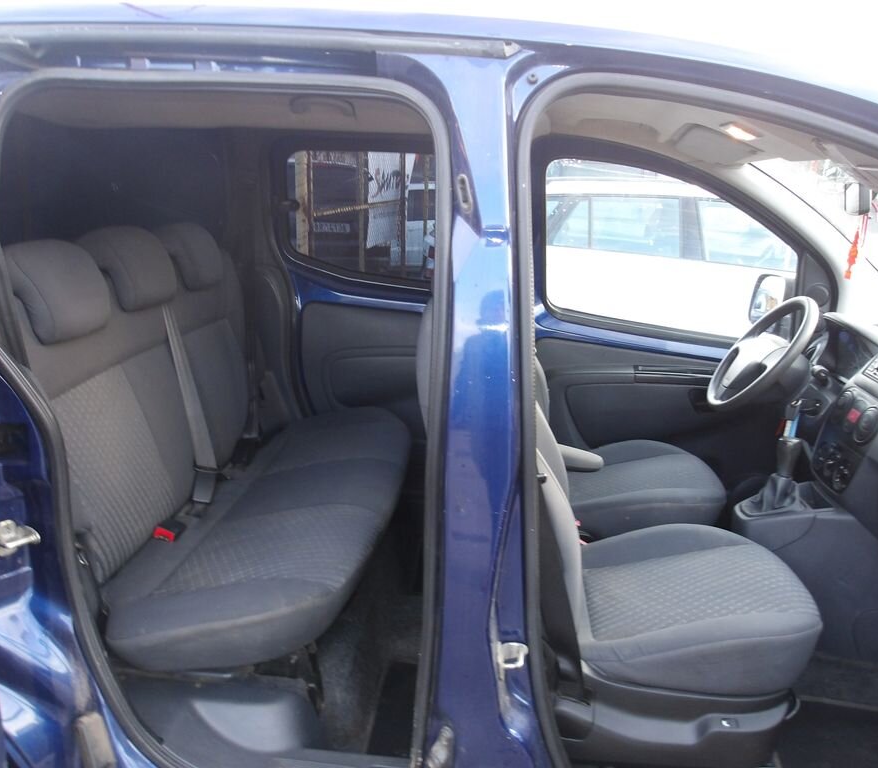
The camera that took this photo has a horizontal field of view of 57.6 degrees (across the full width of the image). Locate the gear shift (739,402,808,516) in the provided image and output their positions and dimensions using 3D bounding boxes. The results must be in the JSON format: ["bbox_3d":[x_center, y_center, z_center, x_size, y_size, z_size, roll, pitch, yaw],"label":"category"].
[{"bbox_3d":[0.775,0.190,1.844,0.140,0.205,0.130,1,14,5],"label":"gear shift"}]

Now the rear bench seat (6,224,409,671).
[{"bbox_3d":[-0.453,0.007,1.903,0.700,0.760,1.230,1,14,5],"label":"rear bench seat"}]

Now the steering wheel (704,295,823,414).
[{"bbox_3d":[0.871,-0.070,2.126,0.100,0.374,0.374,38,14,-5],"label":"steering wheel"}]

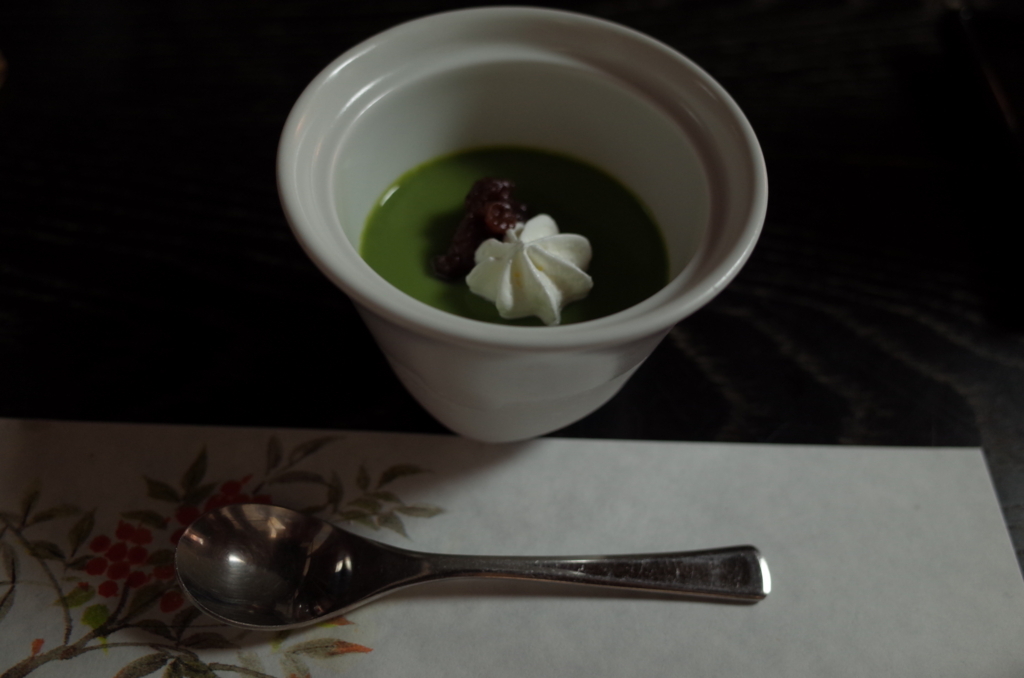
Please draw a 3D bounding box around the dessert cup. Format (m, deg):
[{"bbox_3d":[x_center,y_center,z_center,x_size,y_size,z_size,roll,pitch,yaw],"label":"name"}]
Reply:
[{"bbox_3d":[0.001,-0.019,0.186,0.097,0.069,0.097,2,56,-2],"label":"dessert cup"}]

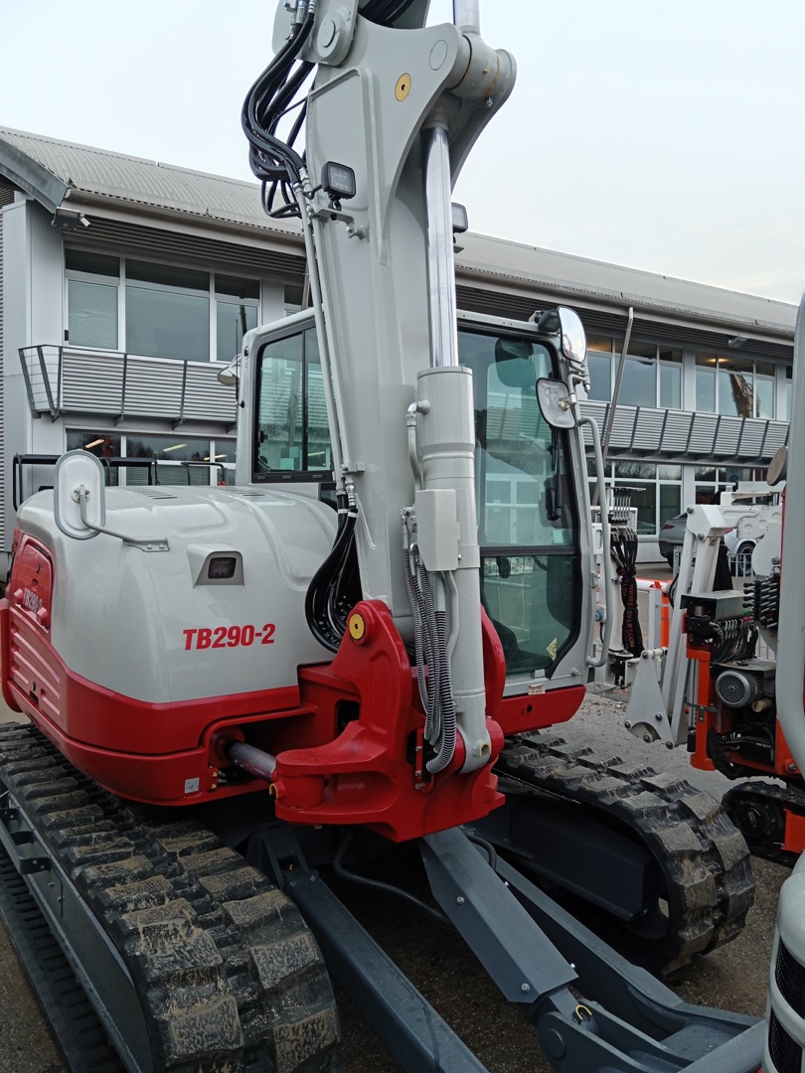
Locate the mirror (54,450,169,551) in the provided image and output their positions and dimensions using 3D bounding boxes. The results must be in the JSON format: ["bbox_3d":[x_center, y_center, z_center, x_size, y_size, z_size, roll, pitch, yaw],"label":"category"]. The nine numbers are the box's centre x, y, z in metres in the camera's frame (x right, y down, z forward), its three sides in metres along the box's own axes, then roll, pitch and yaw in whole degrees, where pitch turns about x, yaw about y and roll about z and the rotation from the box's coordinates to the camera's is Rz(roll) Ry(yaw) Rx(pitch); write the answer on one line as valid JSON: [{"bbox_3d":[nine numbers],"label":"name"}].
[{"bbox_3d":[-0.890,-0.108,2.570,0.300,0.300,0.190,1,2,-7],"label":"mirror"}]

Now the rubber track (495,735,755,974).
[{"bbox_3d":[0.285,1.225,4.099,0.450,0.650,2.860,0,3,-35],"label":"rubber track"}]

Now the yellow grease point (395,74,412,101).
[{"bbox_3d":[0.002,-1.410,2.630,0.020,0.083,0.083,-1,3,-39],"label":"yellow grease point"}]

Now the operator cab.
[{"bbox_3d":[-0.012,-0.194,3.943,1.000,1.625,1.480,0,3,-35],"label":"operator cab"}]

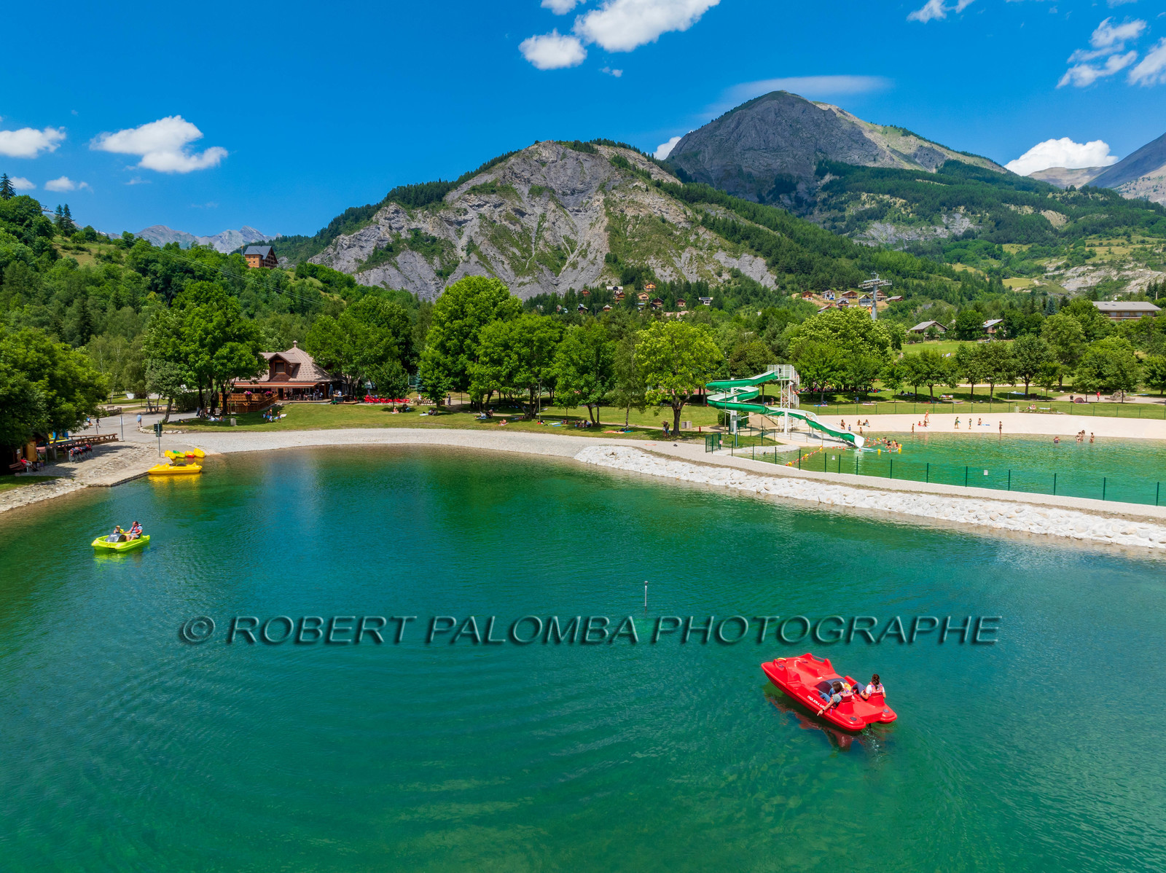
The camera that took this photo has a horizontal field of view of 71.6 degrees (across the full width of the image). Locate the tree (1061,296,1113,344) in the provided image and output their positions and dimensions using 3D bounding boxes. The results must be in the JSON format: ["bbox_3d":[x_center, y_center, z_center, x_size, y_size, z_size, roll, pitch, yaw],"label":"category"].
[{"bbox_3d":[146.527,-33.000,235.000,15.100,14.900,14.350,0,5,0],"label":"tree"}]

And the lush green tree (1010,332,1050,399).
[{"bbox_3d":[71.424,-11.255,128.568,6.200,10.326,6.000,0,5,0],"label":"lush green tree"}]

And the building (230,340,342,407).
[{"bbox_3d":[-45.599,-9.855,124.598,17.300,9.794,14.500,0,5,0],"label":"building"}]

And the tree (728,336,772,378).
[{"bbox_3d":[26.555,-10.503,128.000,7.360,10.360,7.360,0,5,0],"label":"tree"}]

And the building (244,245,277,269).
[{"bbox_3d":[-192.764,-106.945,485.000,15.200,14.300,13.800,1,5,11],"label":"building"}]

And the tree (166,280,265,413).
[{"bbox_3d":[-51.960,-12.449,114.356,13.540,18.340,13.270,0,5,0],"label":"tree"}]

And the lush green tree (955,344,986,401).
[{"bbox_3d":[63.477,-10.533,132.000,5.660,9.490,5.660,0,5,0],"label":"lush green tree"}]

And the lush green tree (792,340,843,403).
[{"bbox_3d":[37.453,-10.367,129.000,8.150,10.000,8.150,0,5,0],"label":"lush green tree"}]

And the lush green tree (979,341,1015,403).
[{"bbox_3d":[62.903,-9.769,122.613,5.670,9.310,5.550,0,5,0],"label":"lush green tree"}]

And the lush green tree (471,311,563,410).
[{"bbox_3d":[-8.844,-9.445,106.000,12.310,13.560,11.330,0,5,0],"label":"lush green tree"}]

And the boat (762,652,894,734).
[{"bbox_3d":[6.058,6.306,20.234,1.740,0.800,4.210,-1,5,-16],"label":"boat"}]

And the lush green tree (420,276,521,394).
[{"bbox_3d":[-16.121,-13.838,116.245,14.550,18.110,14.260,0,5,0],"label":"lush green tree"}]

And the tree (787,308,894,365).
[{"bbox_3d":[47.784,-16.133,149.348,19.600,15.576,18.000,0,5,0],"label":"tree"}]

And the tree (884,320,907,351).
[{"bbox_3d":[82.217,-26.485,213.523,6.740,8.370,6.610,0,5,0],"label":"tree"}]

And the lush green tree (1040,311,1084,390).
[{"bbox_3d":[94.657,-16.754,159.152,8.970,15.000,8.790,0,5,0],"label":"lush green tree"}]

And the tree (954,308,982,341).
[{"bbox_3d":[148.289,-42.745,310.000,11.010,12.460,11.010,0,5,0],"label":"tree"}]

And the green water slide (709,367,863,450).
[{"bbox_3d":[22.900,-3.655,87.702,12.500,7.900,19.000,-2,5,-25],"label":"green water slide"}]

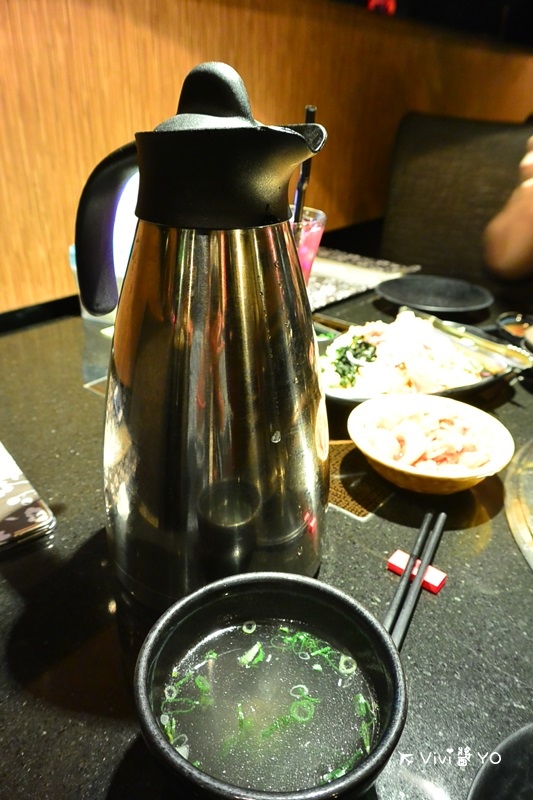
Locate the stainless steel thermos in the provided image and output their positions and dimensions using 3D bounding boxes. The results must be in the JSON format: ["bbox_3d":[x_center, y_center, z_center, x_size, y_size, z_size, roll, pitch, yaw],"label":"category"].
[{"bbox_3d":[-0.033,-0.030,0.346,0.153,0.288,0.144,12,29,18],"label":"stainless steel thermos"}]

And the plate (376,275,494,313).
[{"bbox_3d":[0.241,-0.145,0.868,0.161,0.022,0.161,2,28,0],"label":"plate"}]

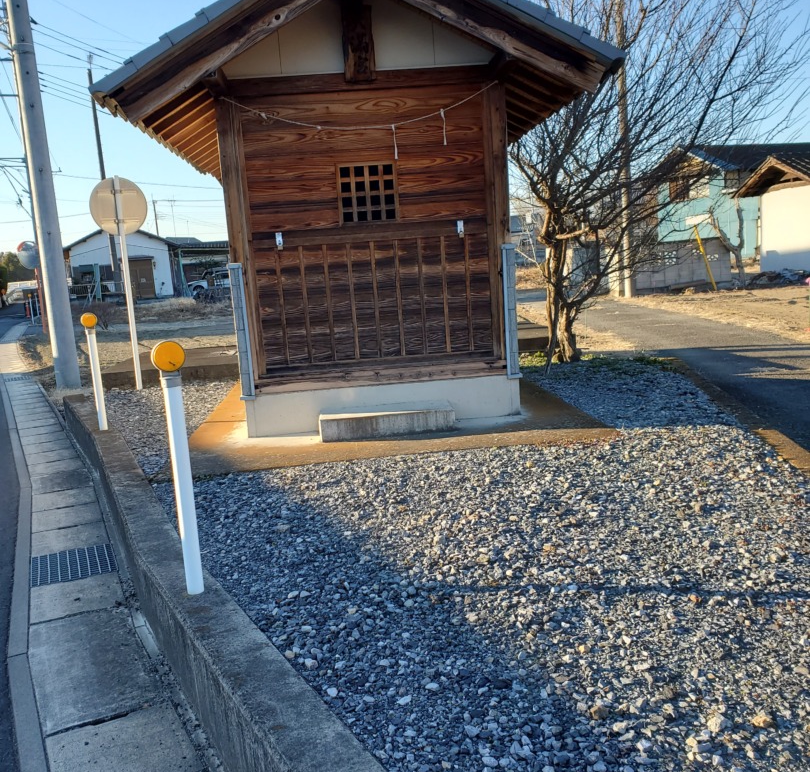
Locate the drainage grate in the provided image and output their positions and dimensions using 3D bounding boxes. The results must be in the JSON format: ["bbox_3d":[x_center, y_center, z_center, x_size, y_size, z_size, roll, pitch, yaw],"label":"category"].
[{"bbox_3d":[-1.841,1.018,4.531,0.435,0.045,0.485,-7,10,-21],"label":"drainage grate"}]

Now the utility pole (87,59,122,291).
[{"bbox_3d":[-15.099,-10.465,41.056,0.320,11.530,0.320,-4,9,-4],"label":"utility pole"}]

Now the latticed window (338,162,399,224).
[{"bbox_3d":[-0.262,-1.357,5.725,0.425,0.420,0.050,-4,9,-4],"label":"latticed window"}]

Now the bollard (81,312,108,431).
[{"bbox_3d":[-2.414,-0.110,6.358,0.120,0.920,0.080,-6,10,-16],"label":"bollard"}]

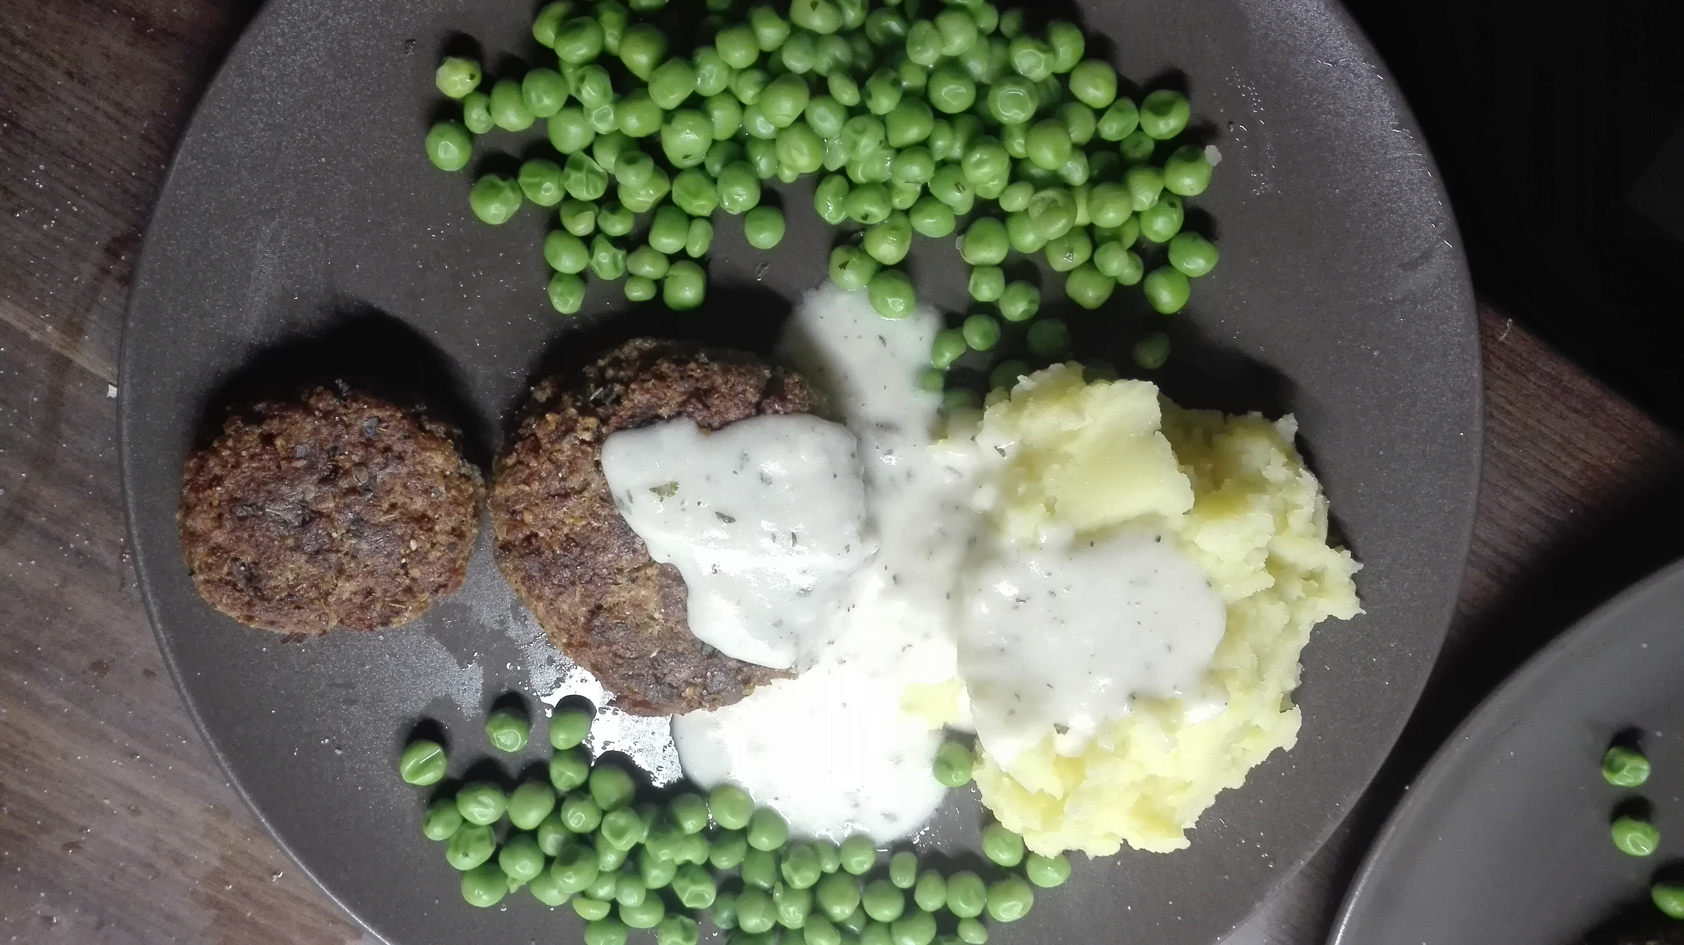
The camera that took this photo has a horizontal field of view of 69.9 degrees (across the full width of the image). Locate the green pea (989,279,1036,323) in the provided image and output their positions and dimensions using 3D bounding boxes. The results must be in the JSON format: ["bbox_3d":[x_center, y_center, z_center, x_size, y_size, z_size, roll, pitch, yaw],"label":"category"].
[{"bbox_3d":[0.036,-0.036,0.252,0.009,0.009,0.009,0,83,-1],"label":"green pea"}]

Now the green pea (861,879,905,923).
[{"bbox_3d":[0.009,0.091,0.256,0.009,0.009,0.010,0,102,-2],"label":"green pea"}]

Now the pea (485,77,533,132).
[{"bbox_3d":[-0.061,-0.068,0.222,0.008,0.009,0.009,-14,102,1],"label":"pea"}]

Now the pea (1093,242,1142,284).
[{"bbox_3d":[0.057,-0.043,0.250,0.010,0.009,0.009,0,83,-1],"label":"pea"}]

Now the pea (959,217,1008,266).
[{"bbox_3d":[0.027,-0.044,0.229,0.009,0.009,0.009,0,102,-2],"label":"pea"}]

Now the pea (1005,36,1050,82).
[{"bbox_3d":[0.040,-0.088,0.255,0.009,0.009,0.009,0,82,0],"label":"pea"}]

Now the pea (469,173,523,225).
[{"bbox_3d":[-0.067,-0.053,0.233,0.010,0.010,0.010,0,101,-2],"label":"pea"}]

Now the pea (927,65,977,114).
[{"bbox_3d":[0.020,-0.069,0.218,0.009,0.009,0.009,0,102,-2],"label":"pea"}]

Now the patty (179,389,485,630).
[{"bbox_3d":[-0.097,0.008,0.229,0.054,0.021,0.047,0,102,-2],"label":"patty"}]

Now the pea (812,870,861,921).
[{"bbox_3d":[-0.001,0.081,0.232,0.009,0.009,0.009,0,82,0],"label":"pea"}]

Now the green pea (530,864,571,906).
[{"bbox_3d":[-0.061,0.087,0.254,0.009,0.009,0.009,0,102,-2],"label":"green pea"}]

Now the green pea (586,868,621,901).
[{"bbox_3d":[-0.047,0.081,0.236,0.007,0.007,0.007,0,82,0],"label":"green pea"}]

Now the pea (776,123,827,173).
[{"bbox_3d":[-0.008,-0.067,0.248,0.010,0.010,0.010,0,83,-1],"label":"pea"}]

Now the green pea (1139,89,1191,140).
[{"bbox_3d":[0.069,-0.076,0.257,0.011,0.010,0.011,0,82,0],"label":"green pea"}]

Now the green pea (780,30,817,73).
[{"bbox_3d":[-0.008,-0.078,0.225,0.006,0.007,0.007,0,101,-2],"label":"green pea"}]

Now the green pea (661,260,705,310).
[{"bbox_3d":[-0.031,-0.037,0.238,0.009,0.009,0.010,0,101,-2],"label":"green pea"}]

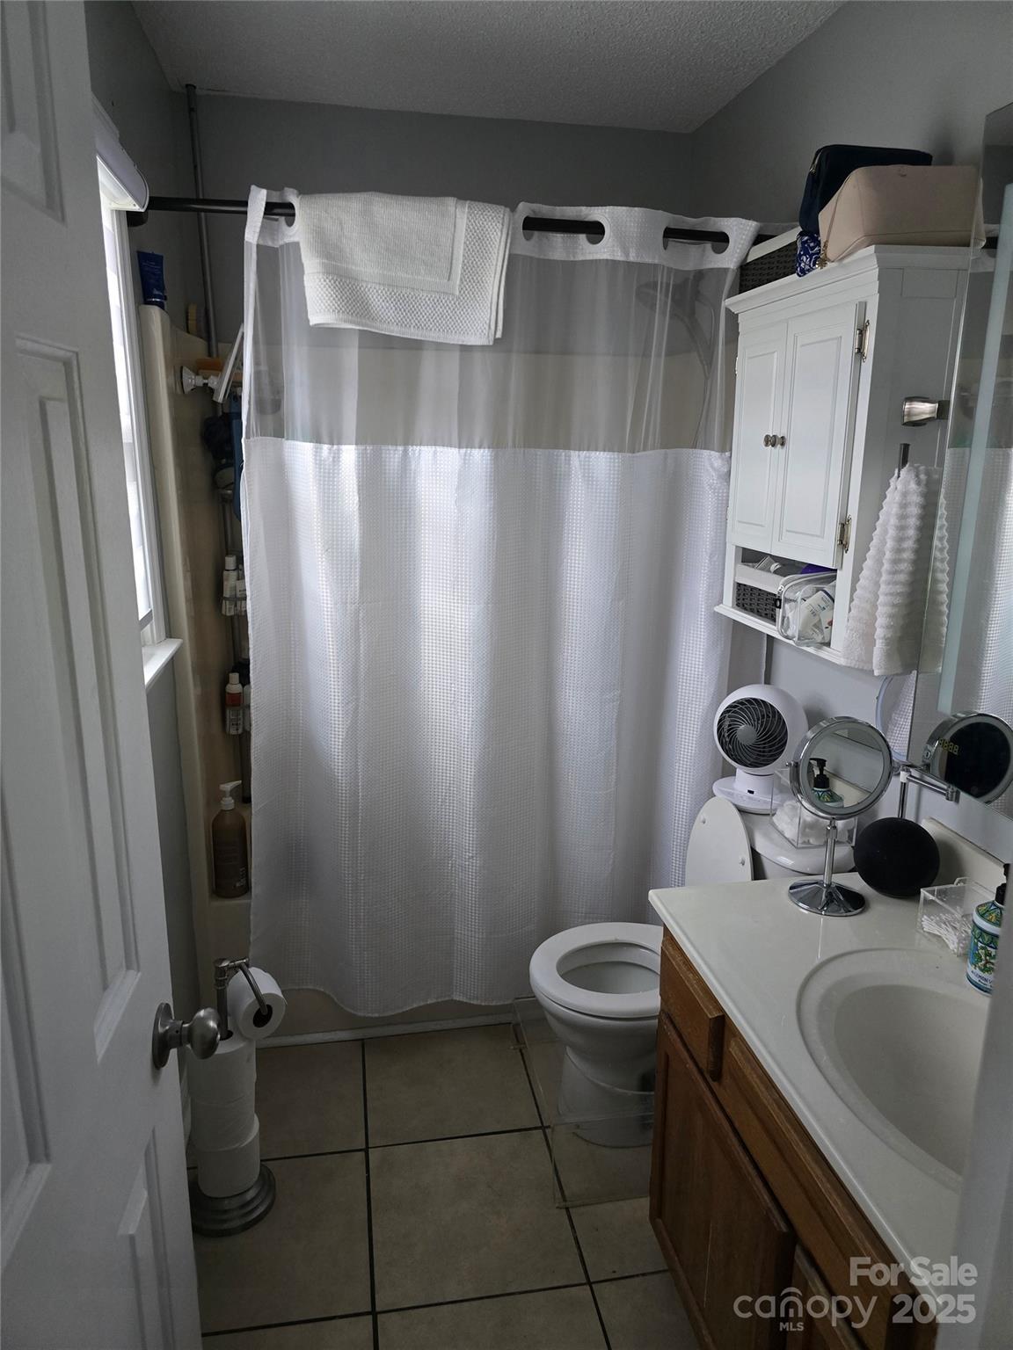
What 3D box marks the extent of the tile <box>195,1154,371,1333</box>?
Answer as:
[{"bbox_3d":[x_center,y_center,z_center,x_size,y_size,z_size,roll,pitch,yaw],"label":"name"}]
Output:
[{"bbox_3d":[-0.474,1.117,1.778,0.400,0.010,0.400,-2,14,-10],"label":"tile"}]

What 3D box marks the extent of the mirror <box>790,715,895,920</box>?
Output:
[{"bbox_3d":[0.558,0.226,1.519,0.185,0.330,0.130,-1,14,-5],"label":"mirror"}]

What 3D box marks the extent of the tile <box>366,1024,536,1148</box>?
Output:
[{"bbox_3d":[-0.146,1.010,2.223,0.400,0.010,0.387,-2,14,-10],"label":"tile"}]

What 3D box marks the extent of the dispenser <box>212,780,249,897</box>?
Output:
[{"bbox_3d":[-0.700,0.401,2.241,0.084,0.290,0.084,-8,16,-31],"label":"dispenser"}]

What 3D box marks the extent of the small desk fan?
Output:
[{"bbox_3d":[0.575,0.153,2.042,0.205,0.277,0.205,9,16,30],"label":"small desk fan"}]

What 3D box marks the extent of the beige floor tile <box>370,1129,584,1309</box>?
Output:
[{"bbox_3d":[-0.079,1.095,1.830,0.398,0.010,0.398,-2,14,-10],"label":"beige floor tile"}]

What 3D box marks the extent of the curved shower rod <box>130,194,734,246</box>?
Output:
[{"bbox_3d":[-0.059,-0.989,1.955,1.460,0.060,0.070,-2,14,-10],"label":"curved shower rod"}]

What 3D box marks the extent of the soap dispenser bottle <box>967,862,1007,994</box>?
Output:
[{"bbox_3d":[0.711,0.352,1.272,0.080,0.195,0.081,-11,18,-41],"label":"soap dispenser bottle"}]

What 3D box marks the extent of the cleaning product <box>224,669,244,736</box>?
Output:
[{"bbox_3d":[-0.794,0.085,2.614,0.051,0.188,0.046,-3,14,-17],"label":"cleaning product"}]

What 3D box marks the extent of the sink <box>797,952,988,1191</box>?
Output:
[{"bbox_3d":[0.601,0.558,1.128,0.420,0.150,0.550,-2,14,-10],"label":"sink"}]

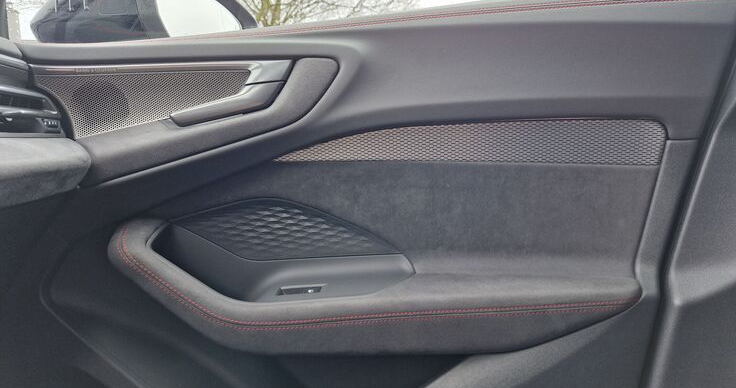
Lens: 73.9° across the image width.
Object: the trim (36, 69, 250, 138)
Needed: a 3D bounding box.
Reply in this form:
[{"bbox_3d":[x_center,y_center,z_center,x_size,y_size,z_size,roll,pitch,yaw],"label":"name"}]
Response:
[{"bbox_3d":[-0.318,-0.128,0.690,0.290,0.100,0.025,-1,13,-4],"label":"trim"}]

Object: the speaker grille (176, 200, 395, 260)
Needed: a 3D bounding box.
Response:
[{"bbox_3d":[-0.117,0.052,0.690,0.305,0.085,0.045,1,13,4],"label":"speaker grille"}]

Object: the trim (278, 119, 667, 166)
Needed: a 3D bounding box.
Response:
[{"bbox_3d":[0.128,-0.070,0.672,0.525,0.066,0.022,2,13,8],"label":"trim"}]

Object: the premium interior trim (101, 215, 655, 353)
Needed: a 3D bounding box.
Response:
[{"bbox_3d":[0.000,0.112,0.645,0.665,0.150,0.125,1,13,2],"label":"premium interior trim"}]

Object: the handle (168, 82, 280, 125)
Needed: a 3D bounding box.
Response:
[{"bbox_3d":[-0.197,-0.124,0.675,0.157,0.062,0.032,0,13,0],"label":"handle"}]

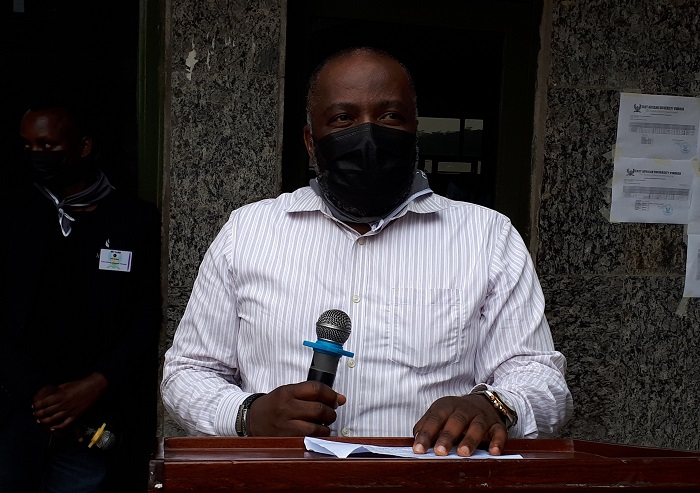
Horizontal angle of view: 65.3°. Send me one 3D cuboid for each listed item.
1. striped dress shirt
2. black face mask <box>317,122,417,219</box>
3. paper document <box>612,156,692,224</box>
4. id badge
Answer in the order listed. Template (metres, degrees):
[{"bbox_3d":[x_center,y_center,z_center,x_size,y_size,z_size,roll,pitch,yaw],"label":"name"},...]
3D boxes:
[{"bbox_3d":[0.022,0.175,0.940,0.670,0.580,0.380,2,3,1],"label":"striped dress shirt"},{"bbox_3d":[0.023,-0.113,0.820,0.150,0.130,0.100,0,3,-8],"label":"black face mask"},{"bbox_3d":[1.020,-0.185,1.840,0.297,0.210,0.003,1,3,-8],"label":"paper document"},{"bbox_3d":[-0.639,0.039,1.490,0.086,0.055,0.003,5,2,-6],"label":"id badge"}]

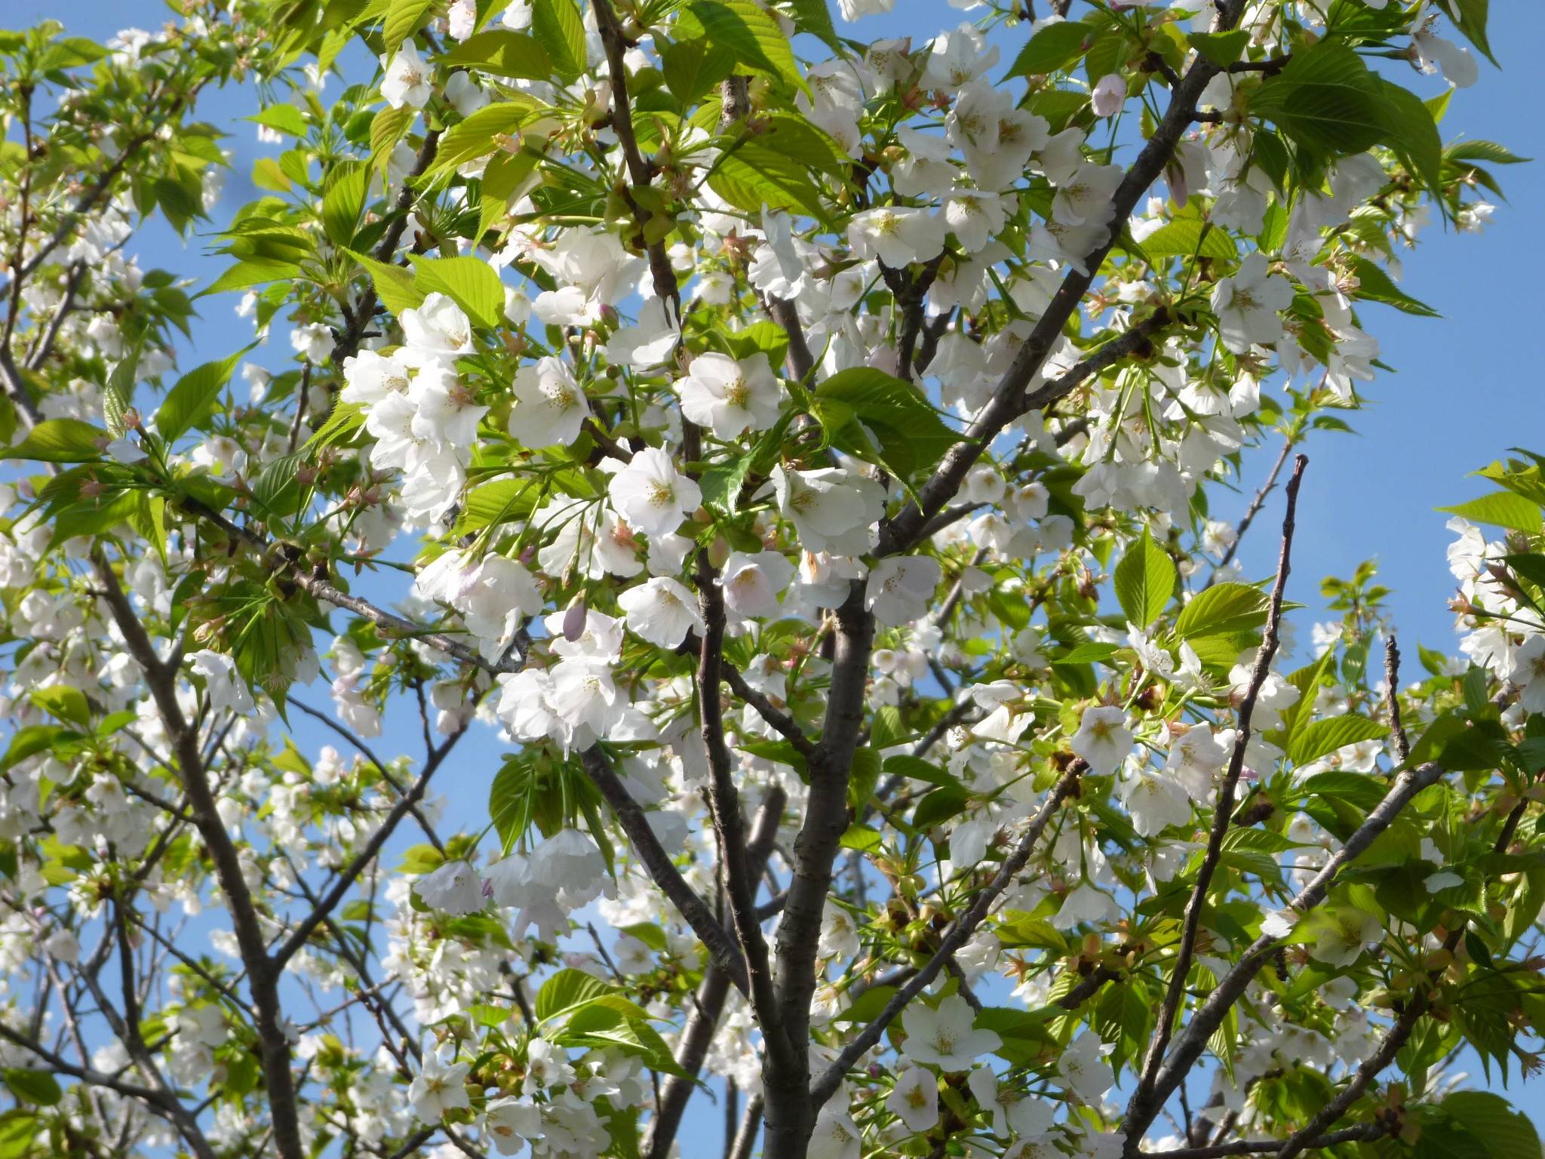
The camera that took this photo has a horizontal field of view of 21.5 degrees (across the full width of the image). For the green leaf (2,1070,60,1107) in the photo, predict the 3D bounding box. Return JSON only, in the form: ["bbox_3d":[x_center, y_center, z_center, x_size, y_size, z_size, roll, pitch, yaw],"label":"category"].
[{"bbox_3d":[-0.621,0.426,3.400,0.060,0.010,0.030,25,-53,-18],"label":"green leaf"}]

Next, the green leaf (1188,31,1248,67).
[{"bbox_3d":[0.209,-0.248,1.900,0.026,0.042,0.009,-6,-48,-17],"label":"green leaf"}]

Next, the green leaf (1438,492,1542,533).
[{"bbox_3d":[0.372,-0.035,2.100,0.059,0.008,0.026,4,-49,-11],"label":"green leaf"}]

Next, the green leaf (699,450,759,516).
[{"bbox_3d":[-0.021,-0.047,1.980,0.025,0.035,0.016,4,-31,2],"label":"green leaf"}]

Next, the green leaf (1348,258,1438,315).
[{"bbox_3d":[0.336,-0.158,2.200,0.066,0.030,0.012,31,-60,12],"label":"green leaf"}]

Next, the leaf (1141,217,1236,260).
[{"bbox_3d":[0.220,-0.180,2.150,0.054,0.010,0.024,4,-49,-6],"label":"leaf"}]

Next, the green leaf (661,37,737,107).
[{"bbox_3d":[-0.036,-0.254,2.020,0.034,0.041,0.013,17,-15,4],"label":"green leaf"}]

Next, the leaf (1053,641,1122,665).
[{"bbox_3d":[0.174,0.041,2.250,0.039,0.012,0.020,-12,-37,0],"label":"leaf"}]

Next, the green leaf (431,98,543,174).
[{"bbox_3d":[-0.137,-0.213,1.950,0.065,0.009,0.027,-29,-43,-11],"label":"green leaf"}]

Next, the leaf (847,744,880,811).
[{"bbox_3d":[0.055,0.122,2.500,0.030,0.055,0.012,9,-21,-15],"label":"leaf"}]

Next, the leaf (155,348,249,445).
[{"bbox_3d":[-0.294,-0.095,2.100,0.032,0.010,0.073,27,-63,-38],"label":"leaf"}]

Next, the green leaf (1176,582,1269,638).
[{"bbox_3d":[0.250,0.016,2.200,0.069,0.014,0.035,-11,-56,0],"label":"green leaf"}]

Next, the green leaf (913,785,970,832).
[{"bbox_3d":[0.097,0.132,2.350,0.038,0.013,0.022,-29,-57,0],"label":"green leaf"}]

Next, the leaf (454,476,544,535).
[{"bbox_3d":[-0.132,-0.035,1.950,0.060,0.010,0.031,-21,-44,-24],"label":"leaf"}]

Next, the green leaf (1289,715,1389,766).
[{"bbox_3d":[0.300,0.085,2.150,0.058,0.009,0.024,-18,-48,11],"label":"green leaf"}]

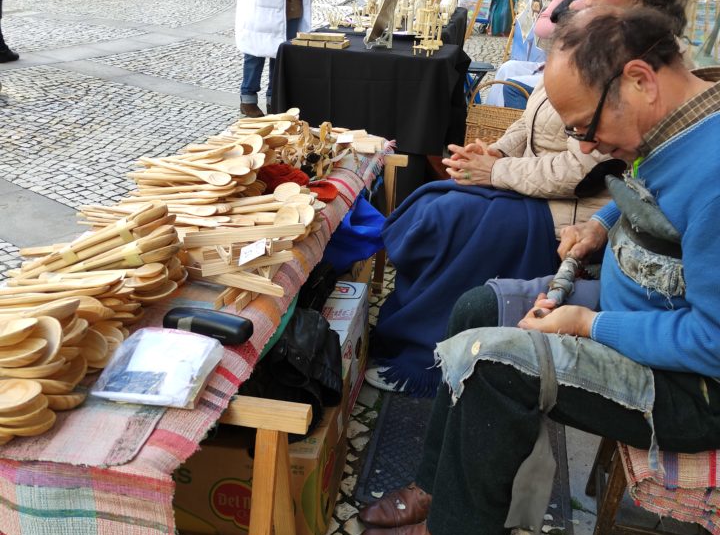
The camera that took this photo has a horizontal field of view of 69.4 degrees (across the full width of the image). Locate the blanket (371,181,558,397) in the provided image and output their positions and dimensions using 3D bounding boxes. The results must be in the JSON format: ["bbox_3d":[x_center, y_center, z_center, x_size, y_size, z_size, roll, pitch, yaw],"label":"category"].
[{"bbox_3d":[0.290,0.018,1.558,0.490,0.550,0.500,5,30,9],"label":"blanket"}]

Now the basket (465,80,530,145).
[{"bbox_3d":[0.890,-0.931,3.342,0.380,0.420,0.280,13,32,21],"label":"basket"}]

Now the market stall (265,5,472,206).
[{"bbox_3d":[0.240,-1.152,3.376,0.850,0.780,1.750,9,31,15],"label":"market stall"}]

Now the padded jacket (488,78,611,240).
[{"bbox_3d":[0.560,-0.403,1.418,0.460,0.620,0.500,4,30,6],"label":"padded jacket"}]

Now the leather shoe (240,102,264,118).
[{"bbox_3d":[-0.885,-1.327,4.338,0.105,0.120,0.280,-21,36,-31],"label":"leather shoe"}]

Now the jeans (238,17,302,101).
[{"bbox_3d":[-0.660,-1.732,4.080,0.400,0.900,0.300,-18,35,-28],"label":"jeans"}]

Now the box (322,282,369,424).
[{"bbox_3d":[-0.202,0.230,1.462,0.400,0.300,0.290,7,31,11],"label":"box"}]

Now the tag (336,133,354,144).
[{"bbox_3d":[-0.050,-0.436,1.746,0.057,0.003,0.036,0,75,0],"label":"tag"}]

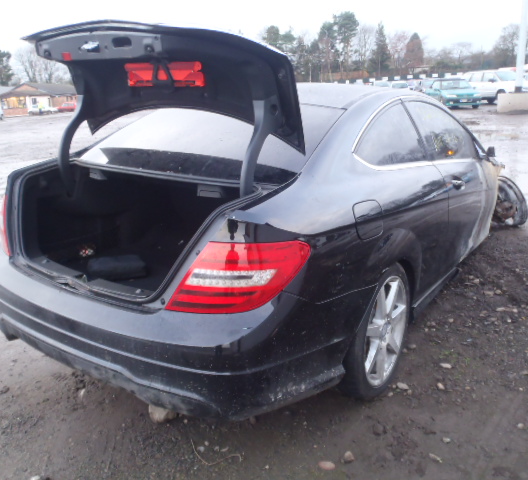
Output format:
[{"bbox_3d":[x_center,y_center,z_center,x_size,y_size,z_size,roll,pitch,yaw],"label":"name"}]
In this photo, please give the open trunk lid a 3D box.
[{"bbox_3d":[-0.504,-0.514,2.091,1.310,0.680,0.570,10,19,34],"label":"open trunk lid"}]

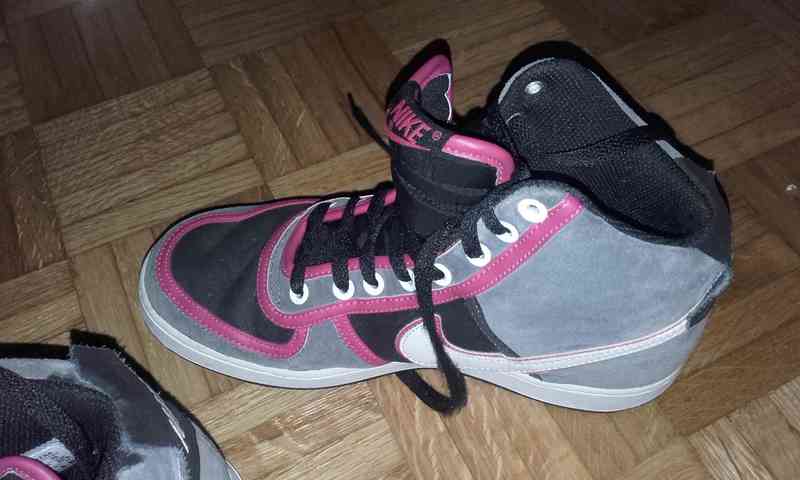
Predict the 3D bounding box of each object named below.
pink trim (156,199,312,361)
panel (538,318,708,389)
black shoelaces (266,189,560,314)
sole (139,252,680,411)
[{"bbox_3d":[-0.081,0.011,0.326,0.089,0.034,0.085,5,56,4],"label":"pink trim"},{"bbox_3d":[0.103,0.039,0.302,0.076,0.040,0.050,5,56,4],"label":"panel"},{"bbox_3d":[-0.002,-0.011,0.274,0.121,0.094,0.069,5,56,4],"label":"black shoelaces"},{"bbox_3d":[0.003,0.027,0.345,0.284,0.033,0.101,5,56,4],"label":"sole"}]

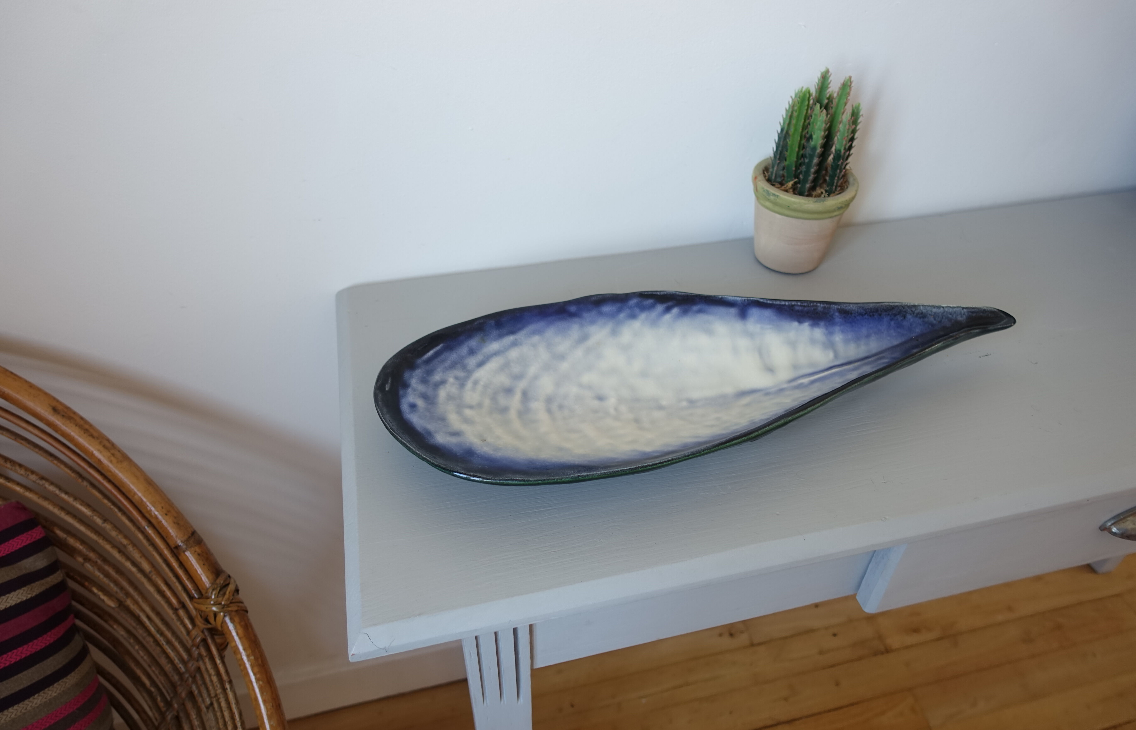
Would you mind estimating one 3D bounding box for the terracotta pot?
[{"bbox_3d":[0.222,-0.143,0.739,0.097,0.086,0.097,1,39,0],"label":"terracotta pot"}]

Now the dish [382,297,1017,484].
[{"bbox_3d":[0.107,0.010,0.568,0.486,0.065,0.190,-10,41,-13],"label":"dish"}]

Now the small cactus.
[{"bbox_3d":[0.225,-0.210,0.688,0.072,0.107,0.066,-9,40,-11],"label":"small cactus"}]

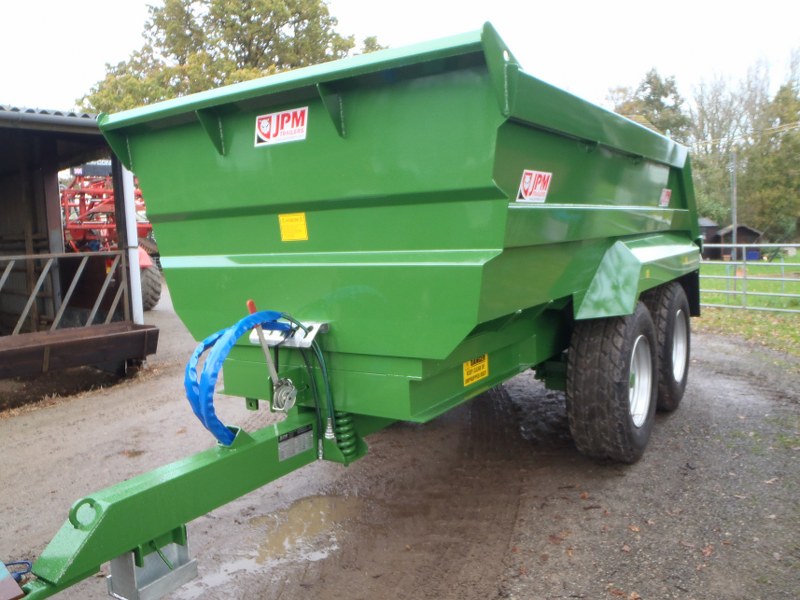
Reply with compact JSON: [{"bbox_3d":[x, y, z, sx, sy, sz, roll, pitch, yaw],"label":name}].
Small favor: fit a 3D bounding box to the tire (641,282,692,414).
[{"bbox_3d":[2.157,0.380,5.387,0.365,1.068,1.068,1,7,33],"label":"tire"}]

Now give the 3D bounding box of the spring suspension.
[{"bbox_3d":[-0.258,0.622,3.028,0.105,0.235,0.105,-2,6,0],"label":"spring suspension"}]

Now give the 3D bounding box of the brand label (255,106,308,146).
[{"bbox_3d":[-0.514,-0.741,2.788,0.332,0.129,0.010,1,18,33],"label":"brand label"}]

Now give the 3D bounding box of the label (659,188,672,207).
[{"bbox_3d":[1.957,-0.750,4.764,0.010,0.127,0.325,13,13,32],"label":"label"}]

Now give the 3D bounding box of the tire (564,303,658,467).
[{"bbox_3d":[1.432,0.525,4.295,0.365,1.068,1.068,1,7,33],"label":"tire"}]

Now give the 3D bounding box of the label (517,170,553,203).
[{"bbox_3d":[0.557,-0.465,2.661,0.010,0.128,0.332,13,13,32],"label":"label"}]

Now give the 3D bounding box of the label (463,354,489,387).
[{"bbox_3d":[0.383,0.350,3.230,0.010,0.124,0.266,1,7,33],"label":"label"}]

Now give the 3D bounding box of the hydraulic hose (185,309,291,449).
[{"bbox_3d":[-0.651,0.329,2.748,0.240,0.540,0.570,1,7,33],"label":"hydraulic hose"}]

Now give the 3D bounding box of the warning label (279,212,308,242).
[{"bbox_3d":[-0.486,-0.330,2.950,0.164,0.123,0.010,1,12,33],"label":"warning label"}]

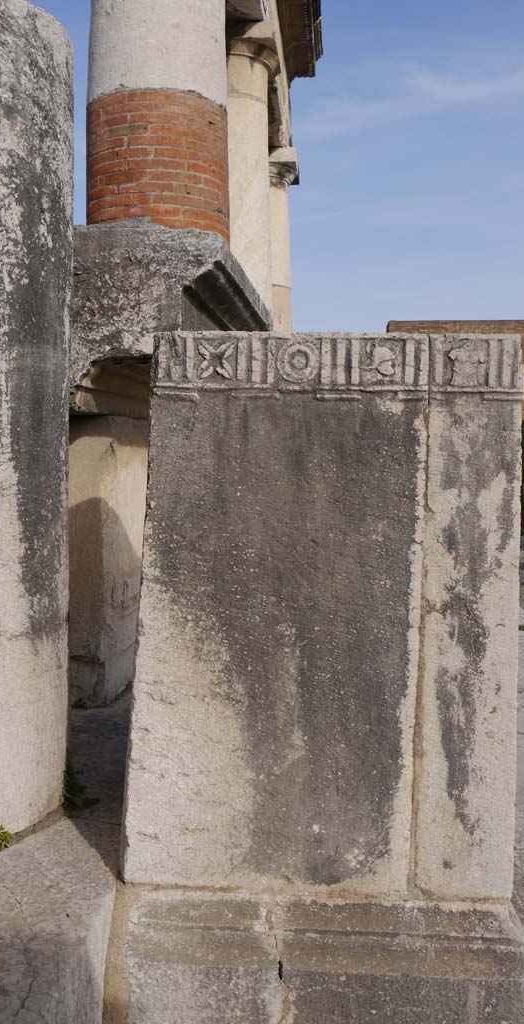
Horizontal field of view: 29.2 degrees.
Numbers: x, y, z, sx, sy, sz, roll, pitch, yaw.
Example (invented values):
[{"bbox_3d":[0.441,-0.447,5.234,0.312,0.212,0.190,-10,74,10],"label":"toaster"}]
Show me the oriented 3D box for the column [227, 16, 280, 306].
[{"bbox_3d":[-0.297,-2.007,9.500,0.836,4.798,0.836,1,3,5],"label":"column"}]

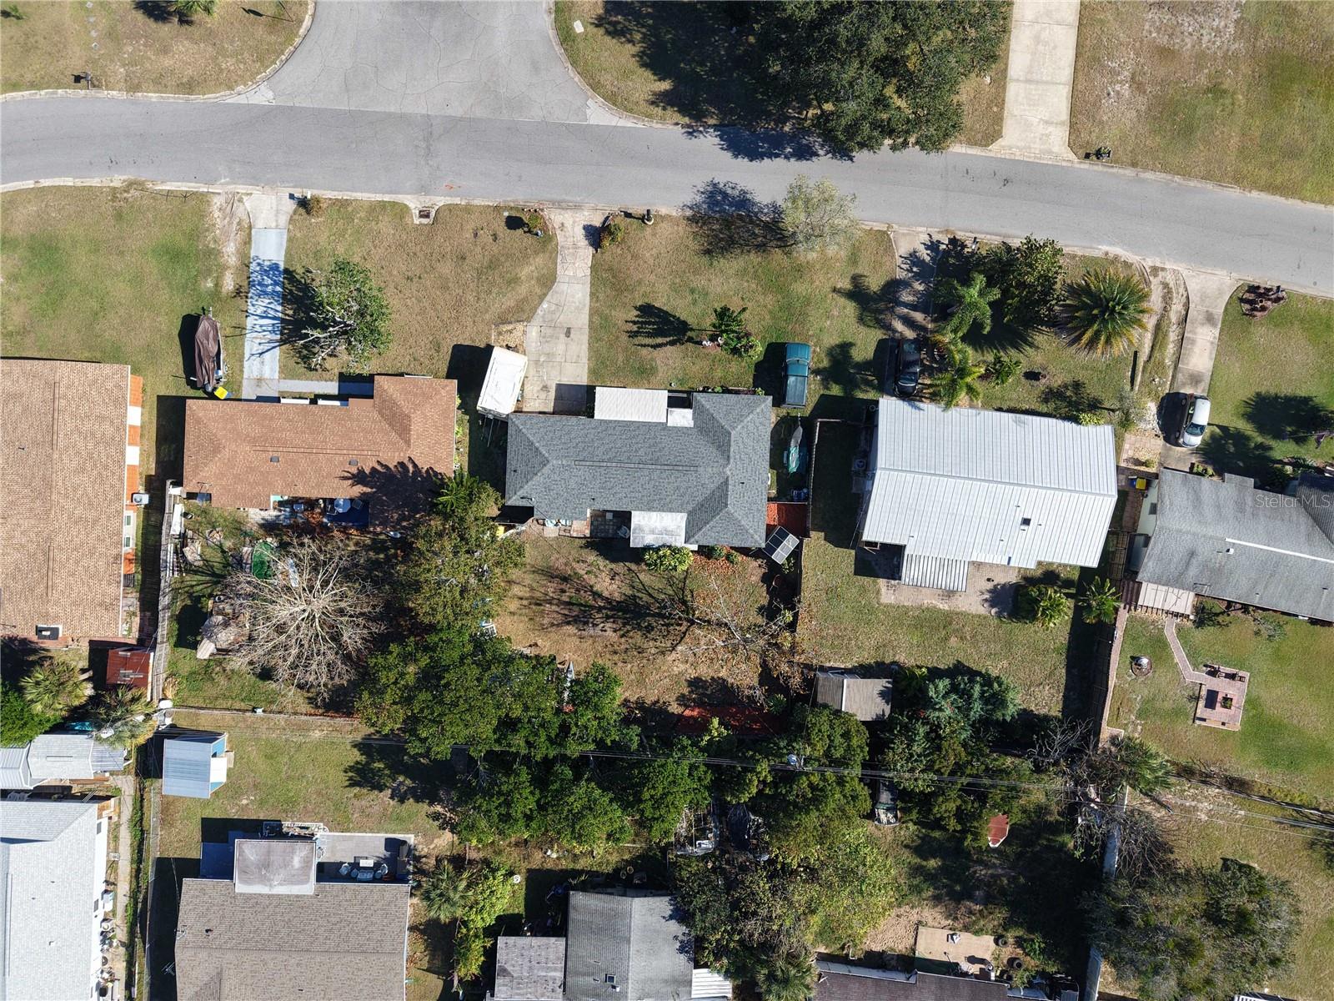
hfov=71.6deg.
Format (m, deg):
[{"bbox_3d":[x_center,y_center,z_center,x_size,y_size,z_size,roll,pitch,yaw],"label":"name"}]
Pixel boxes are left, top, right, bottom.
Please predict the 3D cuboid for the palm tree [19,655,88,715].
[{"bbox_3d":[-46.400,14.000,71.800,5.300,5.800,4.800,0,90,0],"label":"palm tree"}]

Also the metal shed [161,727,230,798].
[{"bbox_3d":[-37.430,20.970,73.400,3.660,2.700,4.260,4,90,0],"label":"metal shed"}]

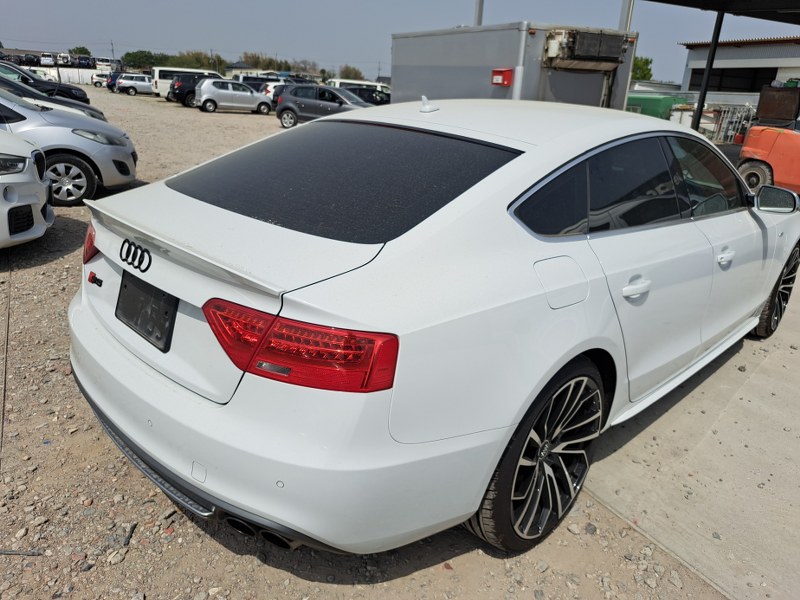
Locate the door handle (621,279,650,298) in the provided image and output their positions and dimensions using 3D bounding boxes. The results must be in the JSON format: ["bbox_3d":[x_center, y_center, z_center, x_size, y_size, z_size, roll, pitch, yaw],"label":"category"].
[{"bbox_3d":[0.739,-0.040,1.736,0.205,0.042,0.050,-16,26,-43],"label":"door handle"}]

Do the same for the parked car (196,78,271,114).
[{"bbox_3d":[-7.888,-9.659,26.372,3.400,1.480,1.475,-7,23,-24],"label":"parked car"}]

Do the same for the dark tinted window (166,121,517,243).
[{"bbox_3d":[-0.236,-0.458,1.919,1.240,0.060,0.750,21,45,42],"label":"dark tinted window"}]

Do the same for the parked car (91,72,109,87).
[{"bbox_3d":[-33.671,-25.399,64.356,3.800,1.500,1.670,-10,24,-31],"label":"parked car"}]

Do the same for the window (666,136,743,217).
[{"bbox_3d":[1.382,-0.549,2.444,0.800,0.340,0.050,-16,4,-42],"label":"window"}]

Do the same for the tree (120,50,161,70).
[{"bbox_3d":[-36.604,-32.389,77.943,5.400,5.400,5.000,2,21,-1],"label":"tree"}]

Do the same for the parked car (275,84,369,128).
[{"bbox_3d":[-2.516,-7.062,20.384,3.985,1.475,1.690,3,21,2],"label":"parked car"}]

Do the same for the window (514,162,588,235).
[{"bbox_3d":[0.461,-0.274,1.596,0.410,0.220,0.050,-7,-1,-37],"label":"window"}]

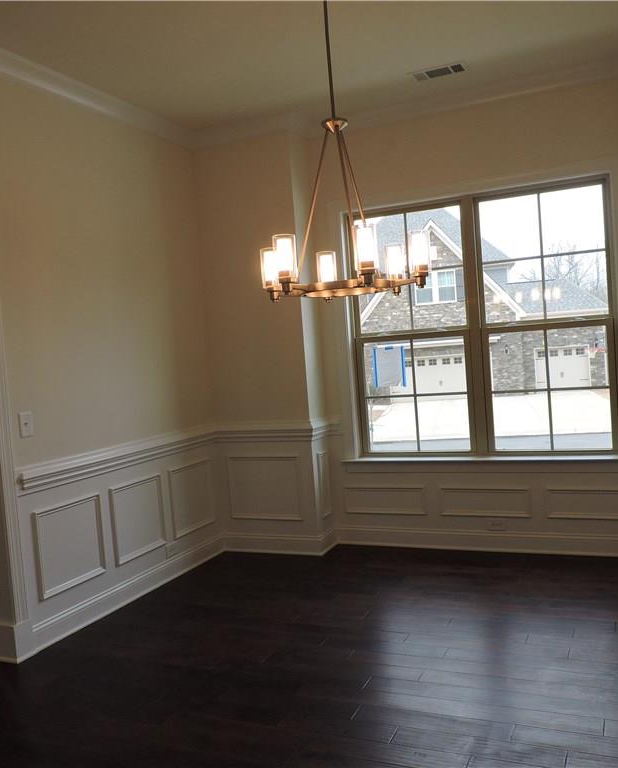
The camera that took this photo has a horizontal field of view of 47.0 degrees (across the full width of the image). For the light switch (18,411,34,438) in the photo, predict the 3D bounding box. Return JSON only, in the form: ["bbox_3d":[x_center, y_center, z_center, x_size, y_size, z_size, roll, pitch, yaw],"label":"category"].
[{"bbox_3d":[-1.442,0.208,3.642,0.012,0.122,0.078,-3,3,25],"label":"light switch"}]

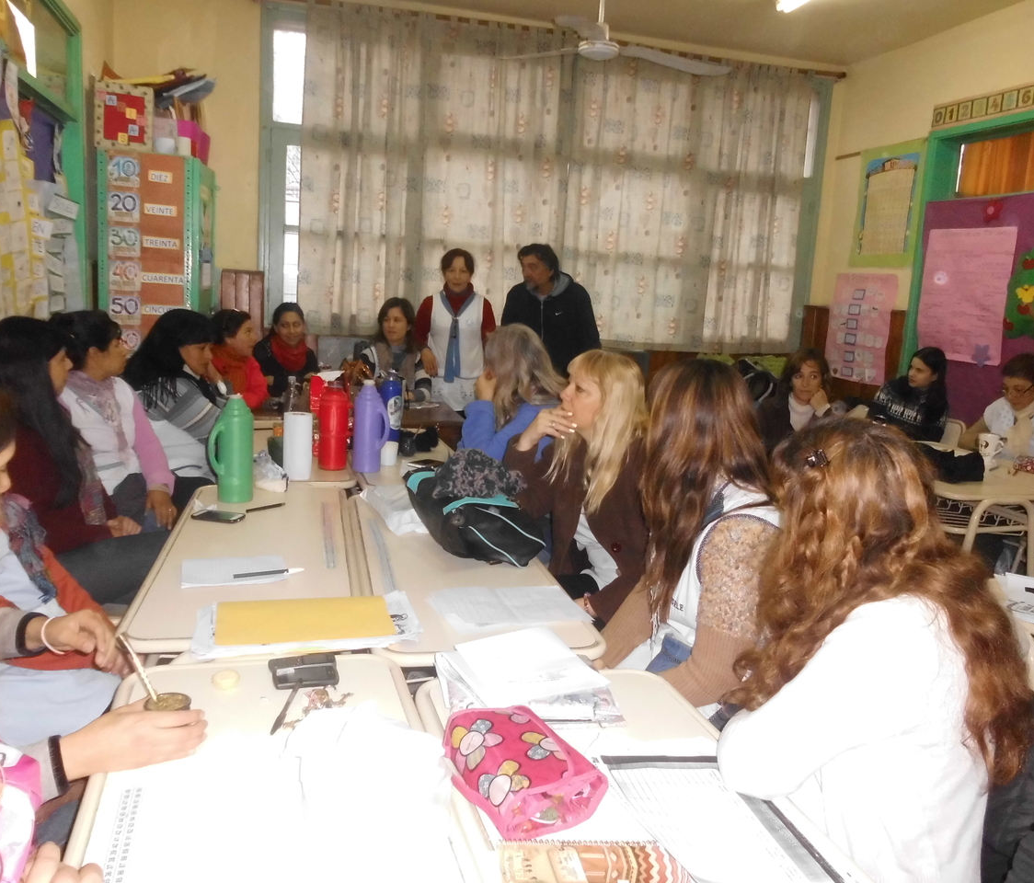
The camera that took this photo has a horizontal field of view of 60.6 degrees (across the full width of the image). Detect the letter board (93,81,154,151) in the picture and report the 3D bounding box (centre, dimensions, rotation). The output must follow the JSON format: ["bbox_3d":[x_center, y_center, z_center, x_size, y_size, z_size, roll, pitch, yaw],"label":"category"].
[{"bbox_3d":[-2.130,-1.761,4.805,0.290,0.339,0.030,1,11,-15],"label":"letter board"}]

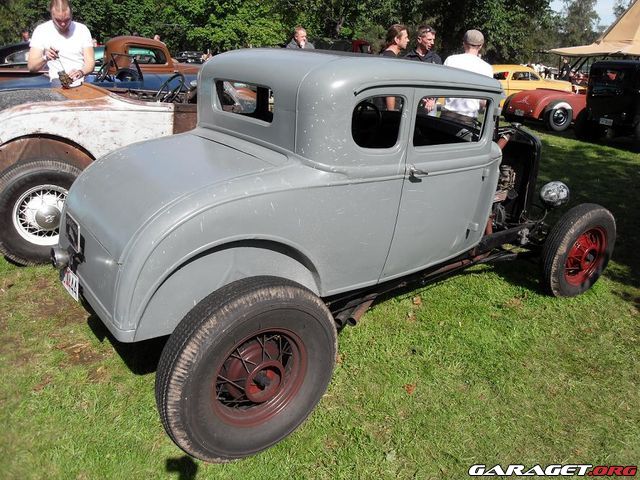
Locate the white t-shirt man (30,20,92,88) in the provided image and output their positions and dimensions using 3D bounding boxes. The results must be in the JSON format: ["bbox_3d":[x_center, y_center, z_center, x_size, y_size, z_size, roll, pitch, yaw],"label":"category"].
[{"bbox_3d":[-2.368,-1.304,5.050,0.580,1.840,0.480,-13,27,-35],"label":"white t-shirt man"}]

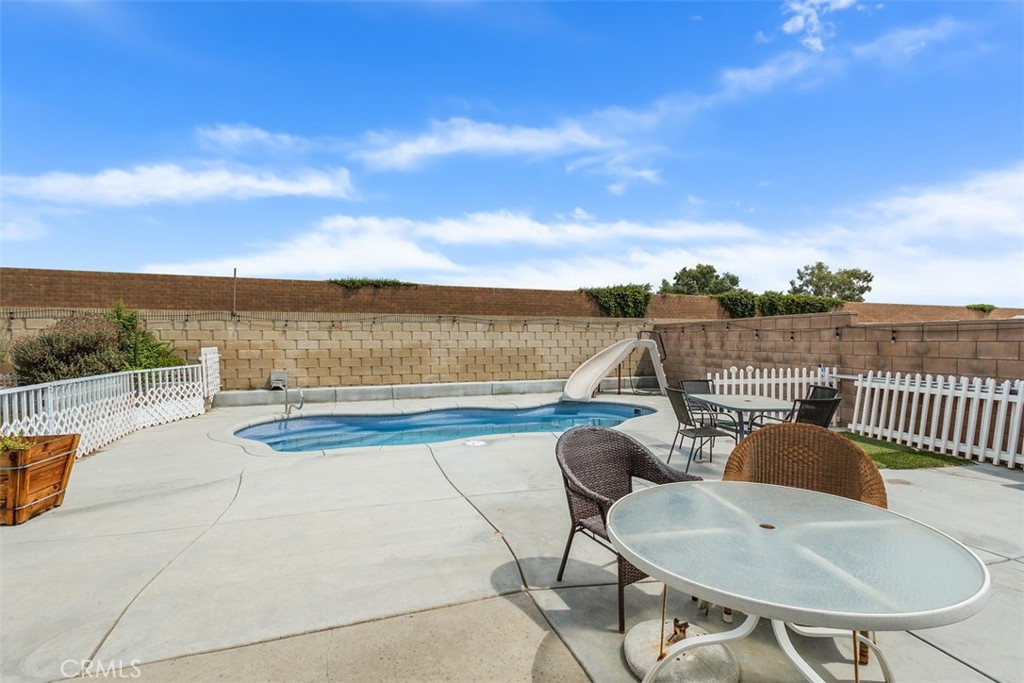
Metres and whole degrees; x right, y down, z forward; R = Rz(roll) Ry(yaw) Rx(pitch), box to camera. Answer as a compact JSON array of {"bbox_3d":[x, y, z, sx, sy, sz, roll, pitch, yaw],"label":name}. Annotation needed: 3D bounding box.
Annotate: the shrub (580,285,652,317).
[{"bbox_3d":[7.800,-2.786,33.498,5.800,2.700,1.400,0,0,-18],"label":"shrub"}]

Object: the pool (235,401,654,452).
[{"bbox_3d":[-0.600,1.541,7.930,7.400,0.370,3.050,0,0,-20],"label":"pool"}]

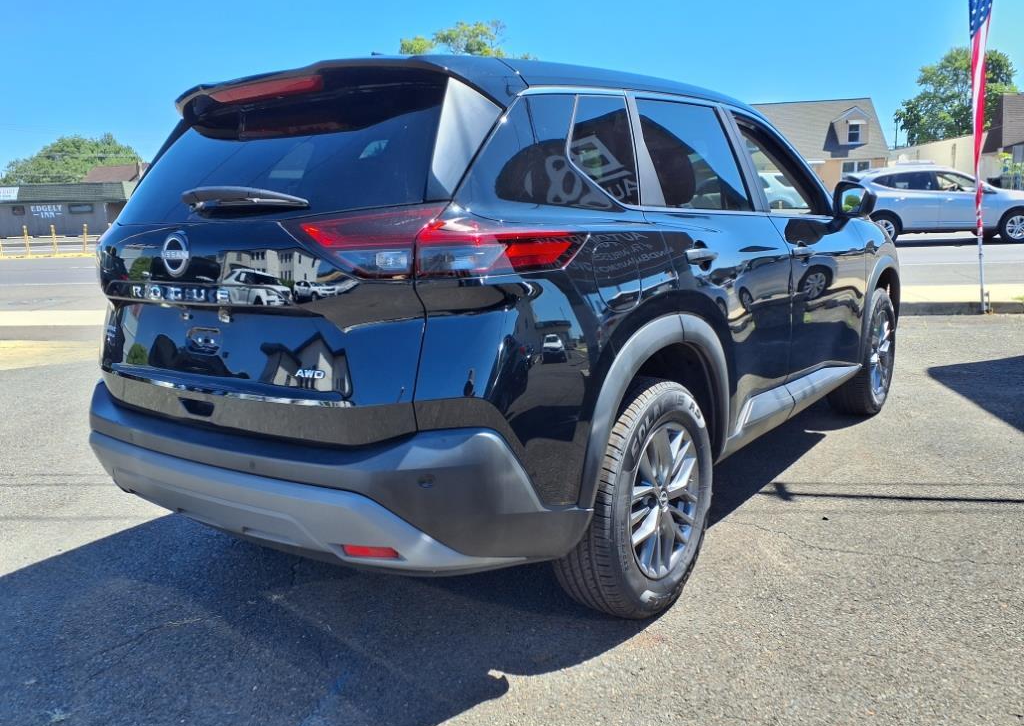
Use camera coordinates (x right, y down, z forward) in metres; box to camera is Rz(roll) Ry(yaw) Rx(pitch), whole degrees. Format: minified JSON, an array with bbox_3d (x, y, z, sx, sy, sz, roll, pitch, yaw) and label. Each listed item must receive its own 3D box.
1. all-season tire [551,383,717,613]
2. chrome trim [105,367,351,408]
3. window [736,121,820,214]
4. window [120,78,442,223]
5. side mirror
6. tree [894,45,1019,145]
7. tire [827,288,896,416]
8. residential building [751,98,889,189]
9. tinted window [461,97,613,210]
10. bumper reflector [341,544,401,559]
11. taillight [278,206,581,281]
[{"bbox_3d":[0.381,0.389,2.423,0.235,0.725,0.725,5,13,36],"label":"all-season tire"},{"bbox_3d":[-0.810,0.057,2.095,1.090,0.045,0.070,5,13,36],"label":"chrome trim"},{"bbox_3d":[1.102,-0.781,3.289,0.050,0.370,0.790,-15,1,38],"label":"window"},{"bbox_3d":[-0.685,-0.567,2.188,1.320,0.410,0.120,5,-27,36],"label":"window"},{"bbox_3d":[1.538,-0.732,3.574,0.190,0.160,0.140,5,13,36],"label":"side mirror"},{"bbox_3d":[39.000,-20.760,70.000,10.800,13.400,10.800,3,12,27],"label":"tree"},{"bbox_3d":[1.992,-0.077,4.546,0.235,0.725,0.725,5,13,36],"label":"tire"},{"bbox_3d":[18.400,-13.300,52.500,9.500,7.300,8.200,-1,11,9],"label":"residential building"},{"bbox_3d":[0.058,-0.523,1.959,0.580,0.330,0.060,-16,-1,-44],"label":"tinted window"},{"bbox_3d":[-0.318,0.425,1.808,0.150,0.030,0.025,2,11,24],"label":"bumper reflector"},{"bbox_3d":[-0.166,-0.286,1.888,0.540,0.175,0.480,5,13,36],"label":"taillight"}]

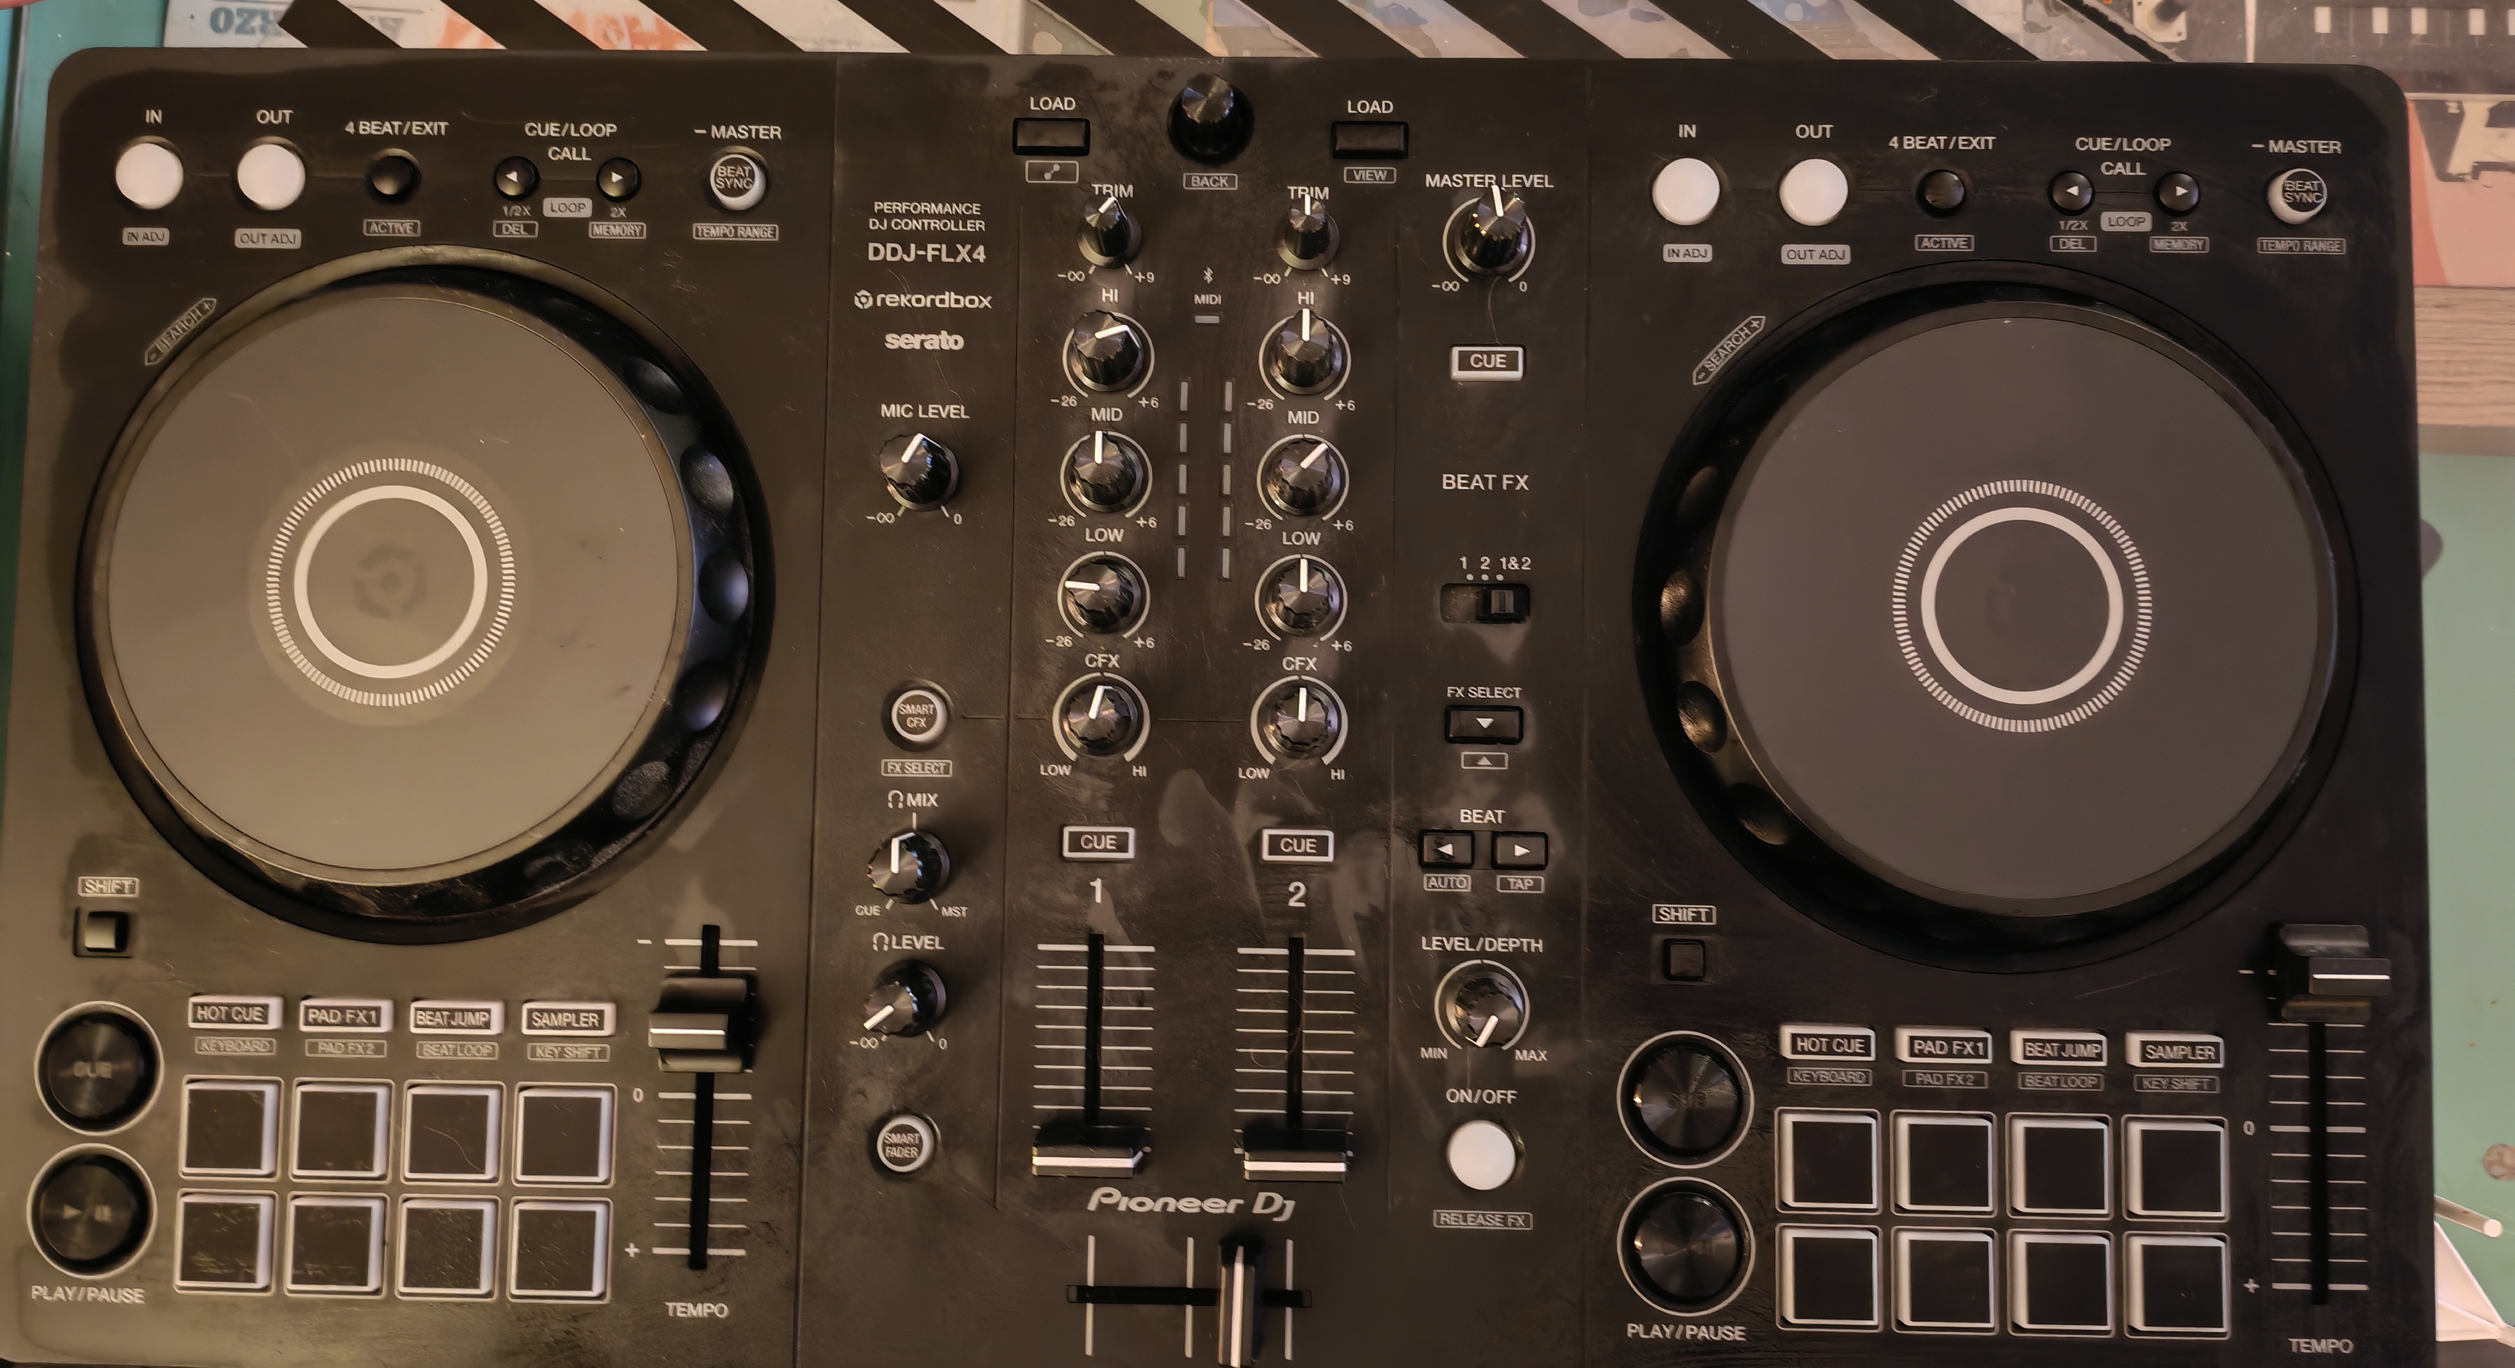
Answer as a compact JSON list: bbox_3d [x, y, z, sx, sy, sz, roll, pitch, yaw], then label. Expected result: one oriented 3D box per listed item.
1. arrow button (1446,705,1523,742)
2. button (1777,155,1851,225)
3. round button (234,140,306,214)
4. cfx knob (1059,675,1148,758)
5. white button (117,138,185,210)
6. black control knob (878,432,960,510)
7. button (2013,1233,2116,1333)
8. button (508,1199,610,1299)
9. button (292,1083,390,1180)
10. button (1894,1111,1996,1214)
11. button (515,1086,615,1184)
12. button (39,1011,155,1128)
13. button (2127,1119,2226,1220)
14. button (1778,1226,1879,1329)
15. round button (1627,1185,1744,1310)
[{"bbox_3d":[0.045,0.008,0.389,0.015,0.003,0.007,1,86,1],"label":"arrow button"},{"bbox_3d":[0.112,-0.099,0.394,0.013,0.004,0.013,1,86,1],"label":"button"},{"bbox_3d":[-0.203,-0.104,0.402,0.013,0.003,0.013,0,86,1],"label":"round button"},{"bbox_3d":[-0.031,0.007,0.383,0.015,0.018,0.015,16,87,2],"label":"cfx knob"},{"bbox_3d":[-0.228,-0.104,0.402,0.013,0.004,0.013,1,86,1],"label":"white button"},{"bbox_3d":[-0.068,-0.043,0.387,0.015,0.018,0.015,0,86,1],"label":"black control knob"},{"bbox_3d":[0.156,0.116,0.380,0.018,0.003,0.018,1,86,1],"label":"button"},{"bbox_3d":[-0.138,0.112,0.386,0.019,0.003,0.019,1,86,1],"label":"button"},{"bbox_3d":[-0.182,0.089,0.389,0.018,0.003,0.018,1,86,1],"label":"button"},{"bbox_3d":[0.134,0.093,0.380,0.019,0.004,0.019,1,86,1],"label":"button"},{"bbox_3d":[-0.137,0.089,0.387,0.019,0.003,0.019,1,86,1],"label":"button"},{"bbox_3d":[-0.231,0.077,0.390,0.023,0.004,0.023,1,86,1],"label":"button"},{"bbox_3d":[0.179,0.094,0.381,0.018,0.003,0.018,1,86,1],"label":"button"},{"bbox_3d":[0.111,0.115,0.379,0.019,0.004,0.019,1,86,1],"label":"button"},{"bbox_3d":[0.084,0.110,0.381,0.024,0.003,0.024,1,86,1],"label":"round button"}]

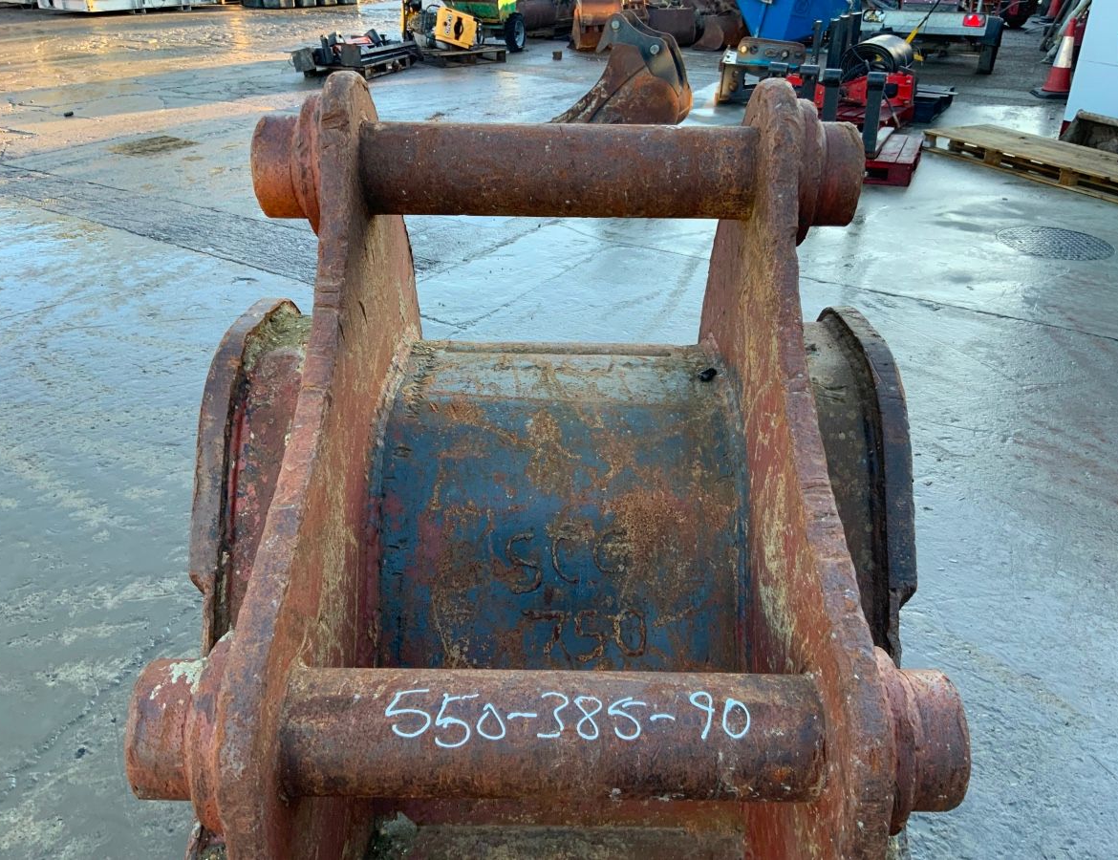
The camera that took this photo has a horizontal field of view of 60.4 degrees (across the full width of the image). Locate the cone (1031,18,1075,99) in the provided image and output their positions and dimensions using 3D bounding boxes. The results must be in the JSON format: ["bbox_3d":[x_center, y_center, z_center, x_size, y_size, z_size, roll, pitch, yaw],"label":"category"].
[{"bbox_3d":[5.389,-3.970,10.216,0.460,0.750,0.460,1,29,0],"label":"cone"}]

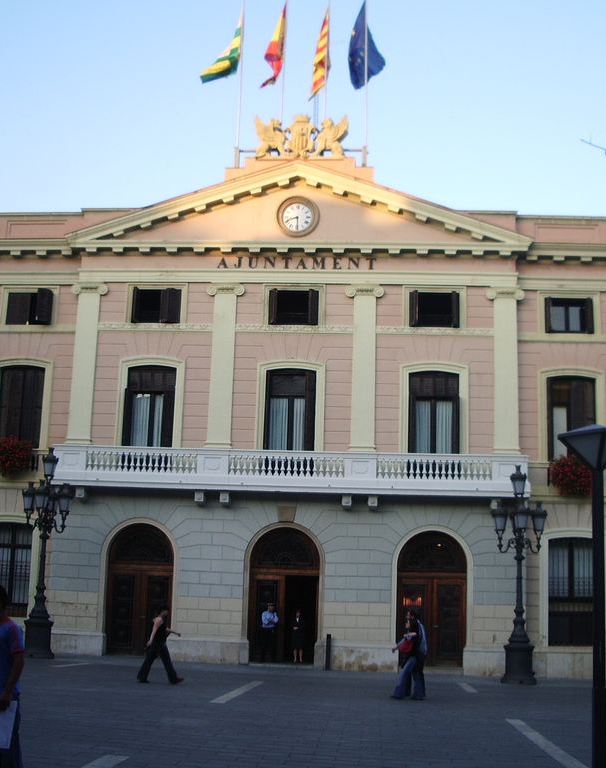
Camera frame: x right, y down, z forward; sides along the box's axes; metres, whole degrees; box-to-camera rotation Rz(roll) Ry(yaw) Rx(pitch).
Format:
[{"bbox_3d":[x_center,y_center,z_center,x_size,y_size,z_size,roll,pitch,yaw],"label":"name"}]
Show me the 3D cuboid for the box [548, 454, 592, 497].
[{"bbox_3d":[8.063,2.745,31.011,1.380,1.170,0.600,1,-12,4],"label":"box"}]

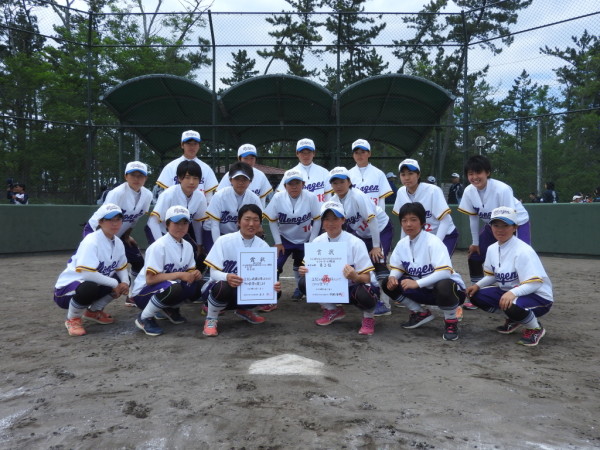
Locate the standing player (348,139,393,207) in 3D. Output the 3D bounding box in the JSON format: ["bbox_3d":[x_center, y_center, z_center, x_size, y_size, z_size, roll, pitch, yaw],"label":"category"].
[{"bbox_3d":[0.664,-0.048,5.351,0.520,1.650,0.330,0,2,8],"label":"standing player"}]

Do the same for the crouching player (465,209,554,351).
[{"bbox_3d":[1.576,0.340,3.912,0.560,0.970,0.680,1,2,35],"label":"crouching player"}]

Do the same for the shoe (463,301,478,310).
[{"bbox_3d":[1.641,0.738,4.975,0.100,0.110,0.260,1,2,35],"label":"shoe"}]

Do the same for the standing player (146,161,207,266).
[{"bbox_3d":[-1.043,0.143,4.427,0.520,1.330,0.620,-1,2,-25],"label":"standing player"}]

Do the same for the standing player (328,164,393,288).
[{"bbox_3d":[0.571,0.142,4.827,0.550,1.310,0.730,1,2,28],"label":"standing player"}]

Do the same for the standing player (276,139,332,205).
[{"bbox_3d":[0.047,-0.054,5.381,0.540,1.660,0.330,0,2,-6],"label":"standing player"}]

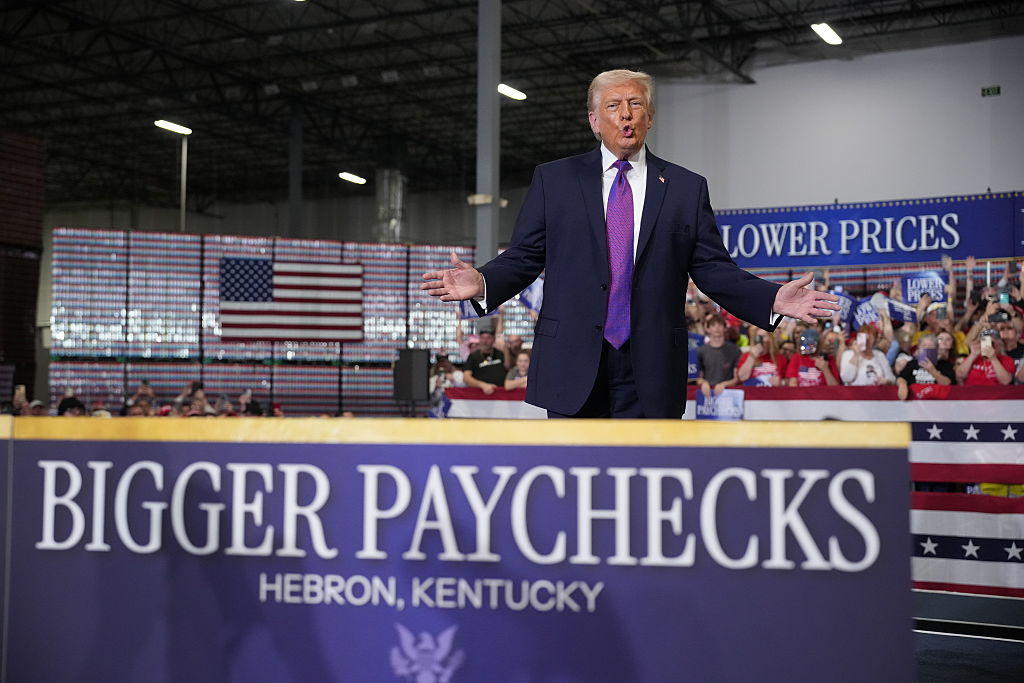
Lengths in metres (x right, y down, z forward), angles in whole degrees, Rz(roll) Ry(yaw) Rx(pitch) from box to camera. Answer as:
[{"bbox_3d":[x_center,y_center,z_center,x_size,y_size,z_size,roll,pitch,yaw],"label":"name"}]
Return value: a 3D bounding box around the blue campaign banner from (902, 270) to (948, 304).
[{"bbox_3d":[4.045,-0.528,12.800,0.460,0.315,0.020,-1,-3,19],"label":"blue campaign banner"}]

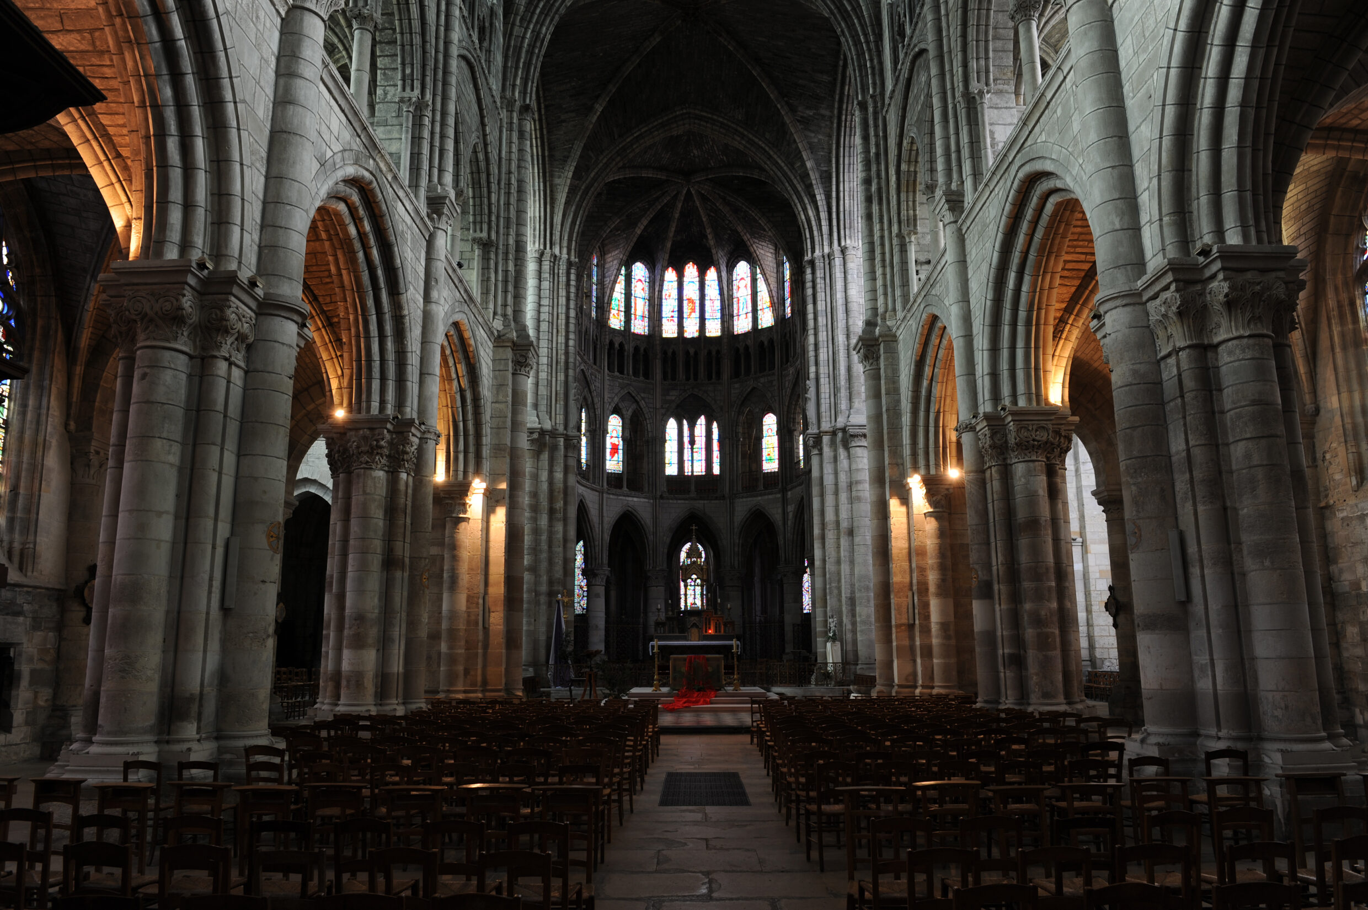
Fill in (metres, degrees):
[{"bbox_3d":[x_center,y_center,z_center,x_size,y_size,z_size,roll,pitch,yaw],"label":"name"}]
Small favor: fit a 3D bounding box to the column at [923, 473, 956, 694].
[{"bbox_3d":[6.386,3.208,22.887,0.740,5.300,0.740,0,-12,1],"label":"column"}]

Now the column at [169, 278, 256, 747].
[{"bbox_3d":[-5.258,0.484,10.066,0.500,5.251,0.500,0,-11,0],"label":"column"}]

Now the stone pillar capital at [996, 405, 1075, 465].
[{"bbox_3d":[6.163,-0.304,16.117,1.080,0.980,0.920,-1,-12,1],"label":"stone pillar capital"}]

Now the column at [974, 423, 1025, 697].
[{"bbox_3d":[5.805,1.811,16.431,0.600,5.227,0.600,0,-11,0],"label":"column"}]

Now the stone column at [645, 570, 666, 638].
[{"bbox_3d":[-1.240,7.060,39.914,0.980,4.040,0.980,-1,-12,1],"label":"stone column"}]

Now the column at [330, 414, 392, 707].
[{"bbox_3d":[-5.774,1.898,16.313,0.900,5.318,0.900,0,-11,0],"label":"column"}]

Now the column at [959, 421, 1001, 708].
[{"bbox_3d":[5.511,1.956,17.017,0.520,5.369,0.520,0,-11,0],"label":"column"}]

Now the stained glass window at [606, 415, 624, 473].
[{"bbox_3d":[-3.675,-0.619,48.214,1.000,3.273,0.200,5,-12,-26],"label":"stained glass window"}]

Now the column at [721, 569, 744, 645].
[{"bbox_3d":[2.304,7.506,42.959,1.050,4.268,1.050,0,-11,0],"label":"column"}]

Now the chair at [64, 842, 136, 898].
[{"bbox_3d":[-2.843,2.367,4.531,0.430,0.870,0.460,0,-12,1],"label":"chair"}]

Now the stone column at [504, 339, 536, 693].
[{"bbox_3d":[-4.125,1.387,22.635,0.520,8.950,0.520,-1,-12,1],"label":"stone column"}]

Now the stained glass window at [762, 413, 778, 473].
[{"bbox_3d":[4.654,-0.709,49.157,1.000,3.300,0.250,-7,-14,29],"label":"stained glass window"}]

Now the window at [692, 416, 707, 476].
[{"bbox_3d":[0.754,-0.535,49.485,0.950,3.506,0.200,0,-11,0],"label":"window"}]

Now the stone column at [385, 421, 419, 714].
[{"bbox_3d":[-5.241,1.991,16.786,0.470,5.270,0.470,0,-12,1],"label":"stone column"}]

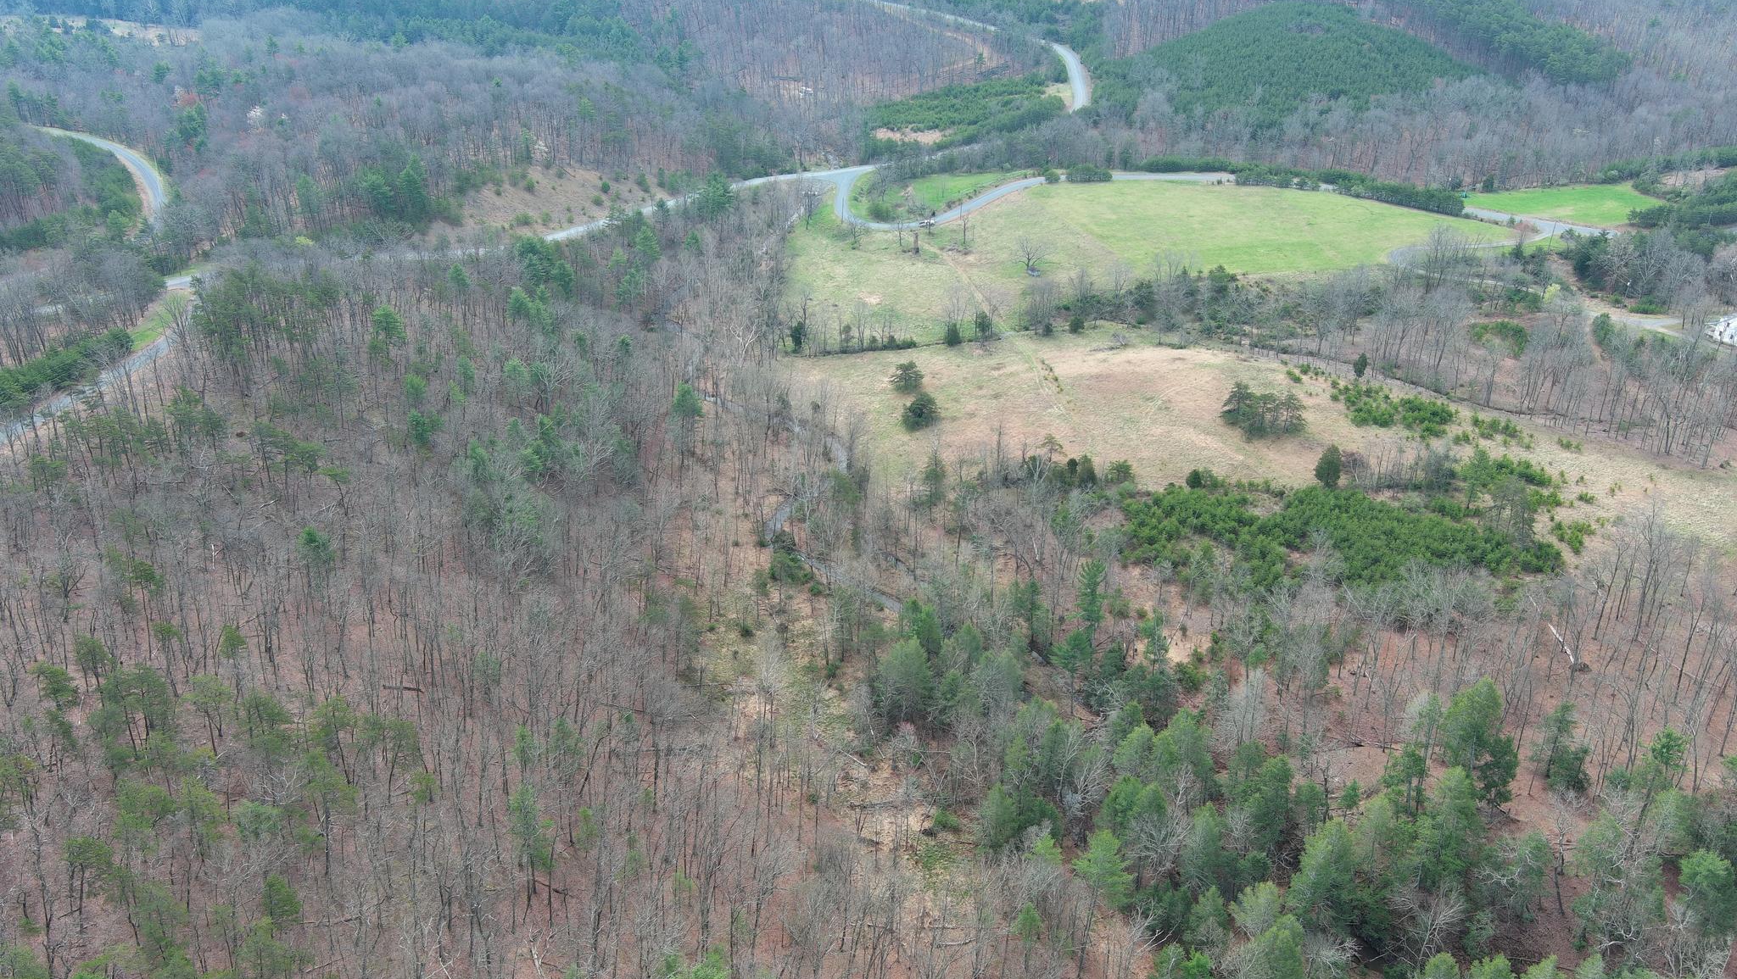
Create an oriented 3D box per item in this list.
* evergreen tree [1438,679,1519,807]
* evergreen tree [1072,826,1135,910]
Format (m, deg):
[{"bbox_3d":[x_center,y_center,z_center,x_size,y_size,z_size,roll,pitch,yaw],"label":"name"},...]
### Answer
[{"bbox_3d":[75.680,31.490,170.310,9.580,19.100,9.390,0,24,0],"label":"evergreen tree"},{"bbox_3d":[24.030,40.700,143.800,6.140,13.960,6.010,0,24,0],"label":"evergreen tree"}]

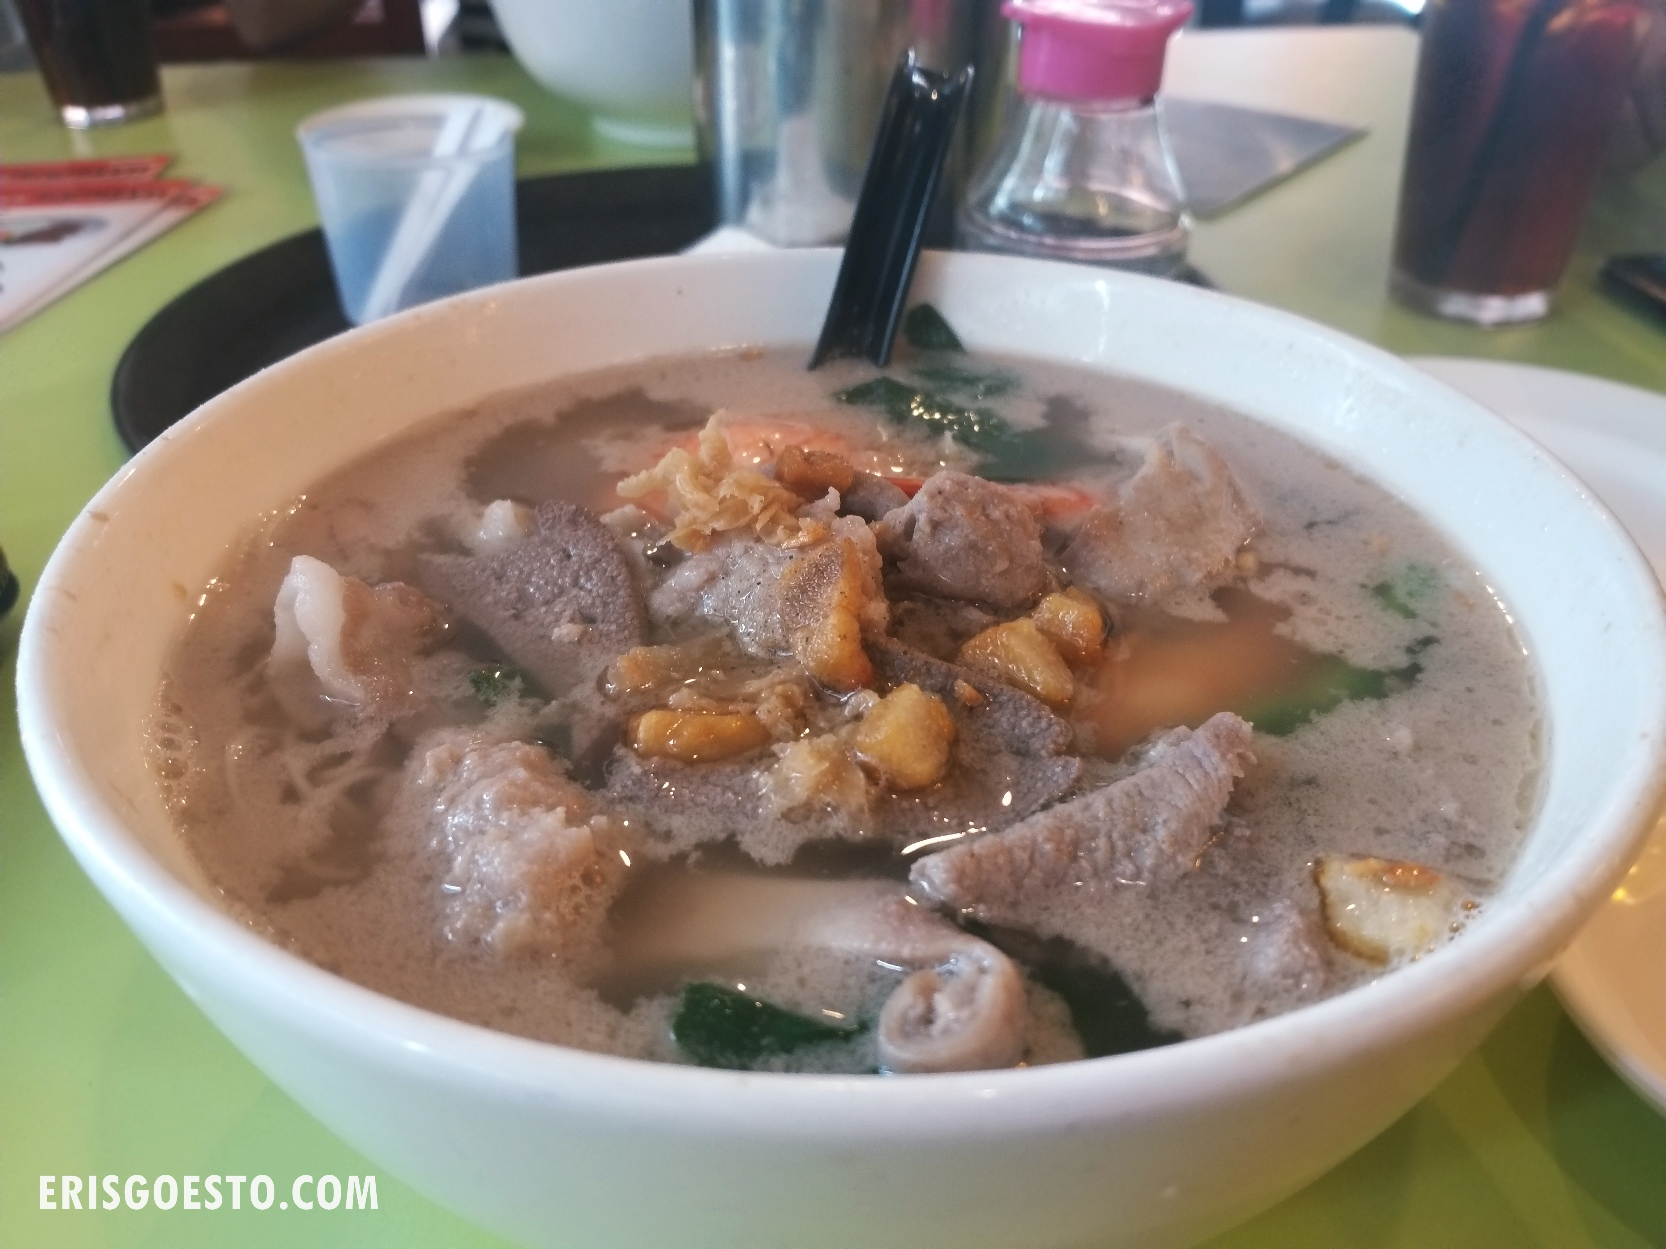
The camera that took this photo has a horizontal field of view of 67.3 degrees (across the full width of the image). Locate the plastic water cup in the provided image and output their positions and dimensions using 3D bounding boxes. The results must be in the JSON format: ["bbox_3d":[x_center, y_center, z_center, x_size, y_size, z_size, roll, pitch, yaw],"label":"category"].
[{"bbox_3d":[-0.145,-0.144,0.446,0.074,0.066,0.074,1,36,-1],"label":"plastic water cup"}]

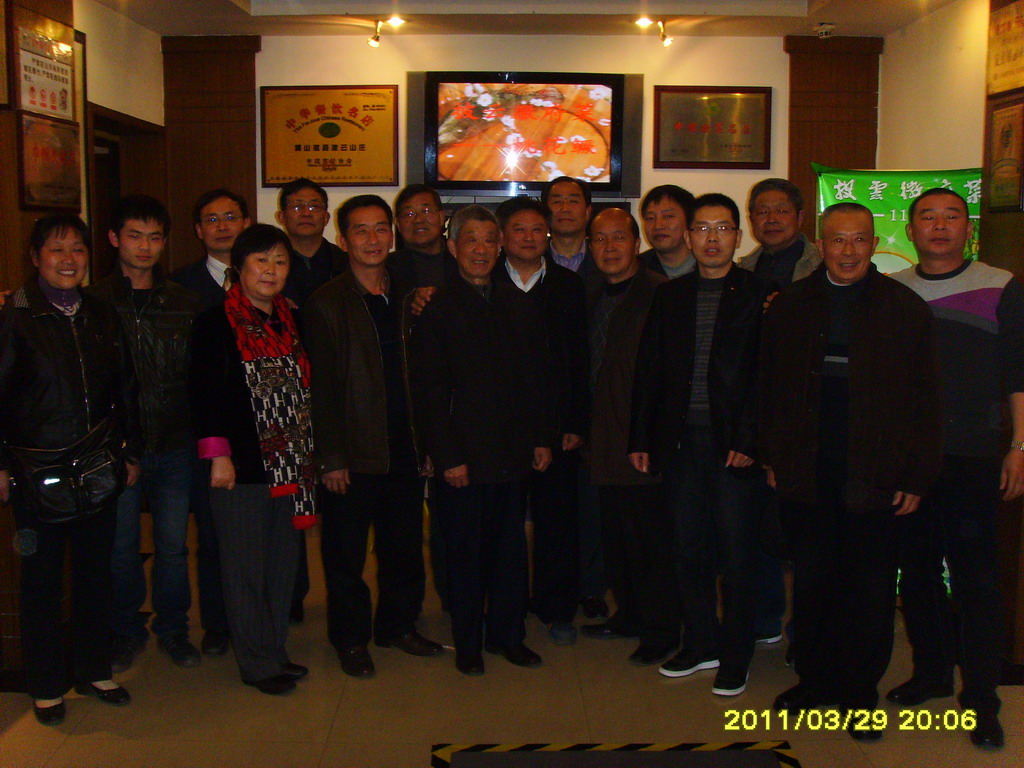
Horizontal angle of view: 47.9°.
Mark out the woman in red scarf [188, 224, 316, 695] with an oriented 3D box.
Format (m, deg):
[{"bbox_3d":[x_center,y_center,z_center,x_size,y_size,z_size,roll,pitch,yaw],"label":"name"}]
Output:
[{"bbox_3d":[-0.844,0.249,3.880,0.460,1.569,0.310,-6,10,-37],"label":"woman in red scarf"}]

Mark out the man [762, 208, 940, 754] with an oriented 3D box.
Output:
[{"bbox_3d":[1.050,0.264,3.577,0.570,1.633,0.370,2,8,16],"label":"man"}]

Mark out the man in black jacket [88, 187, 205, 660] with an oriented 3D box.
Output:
[{"bbox_3d":[-1.307,0.175,4.086,0.470,1.673,0.330,-2,8,-11],"label":"man in black jacket"}]

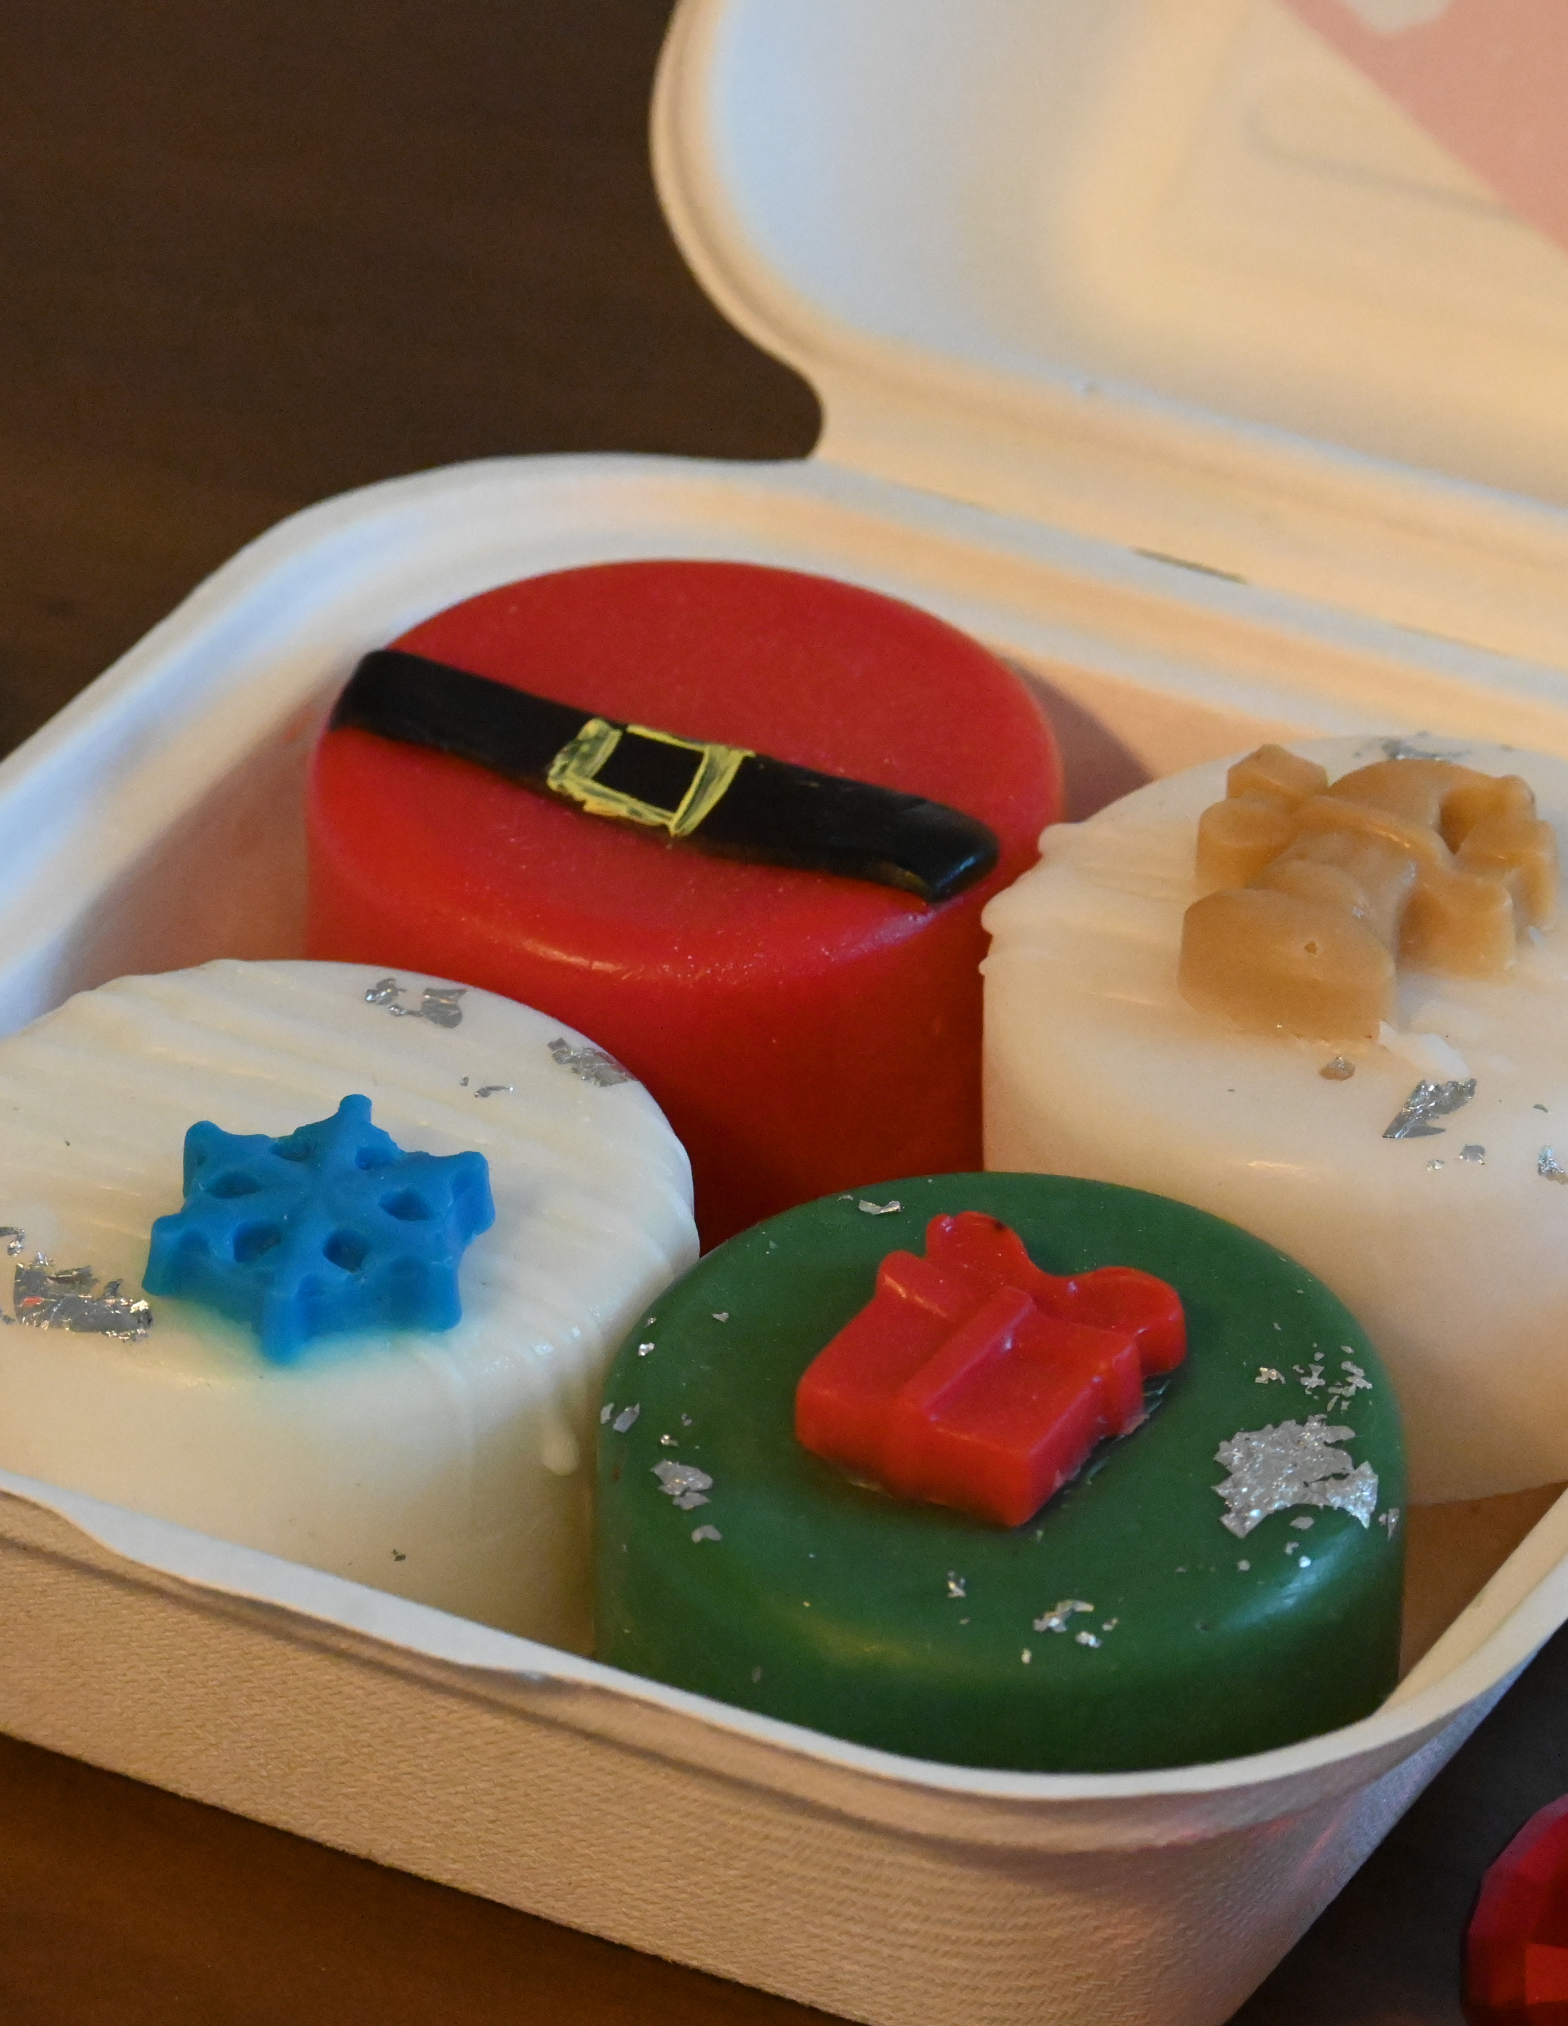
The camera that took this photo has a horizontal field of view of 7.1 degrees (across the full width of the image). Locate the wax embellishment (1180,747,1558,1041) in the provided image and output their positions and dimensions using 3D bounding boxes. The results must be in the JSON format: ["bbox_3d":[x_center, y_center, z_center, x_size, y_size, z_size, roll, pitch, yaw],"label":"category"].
[{"bbox_3d":[0.045,-0.010,0.990,0.029,0.006,0.031,11,34,17],"label":"wax embellishment"}]

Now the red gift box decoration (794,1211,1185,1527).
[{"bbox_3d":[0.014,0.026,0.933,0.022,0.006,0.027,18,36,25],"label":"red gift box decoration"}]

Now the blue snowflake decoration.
[{"bbox_3d":[-0.035,0.016,0.949,0.024,0.006,0.027,5,33,7],"label":"blue snowflake decoration"}]

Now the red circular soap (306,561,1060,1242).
[{"bbox_3d":[-0.008,-0.008,1.024,0.061,0.035,0.061,0,32,0],"label":"red circular soap"}]

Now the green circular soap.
[{"bbox_3d":[0.016,0.041,0.947,0.060,0.034,0.060,0,32,0],"label":"green circular soap"}]

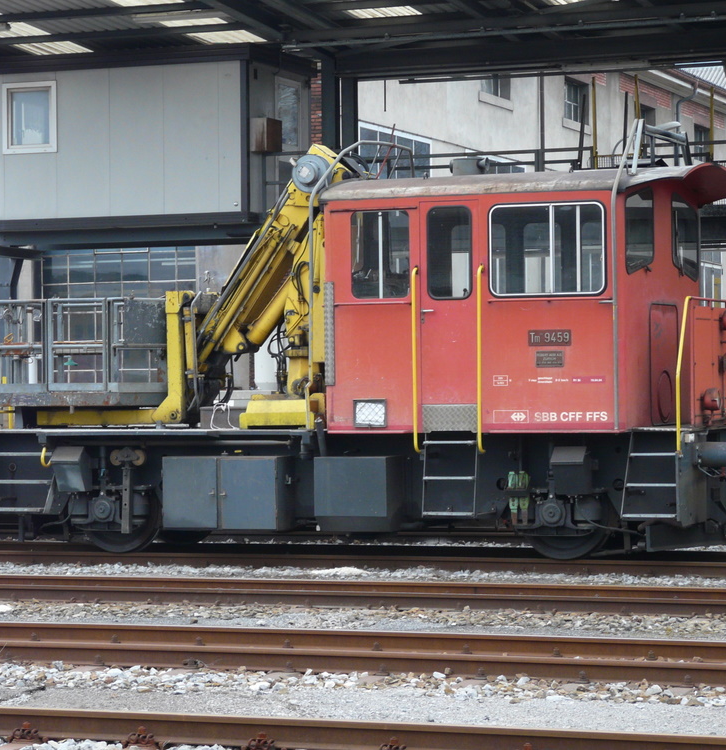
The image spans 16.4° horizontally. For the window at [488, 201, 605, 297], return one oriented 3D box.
[{"bbox_3d":[1.730,-1.178,23.559,1.145,0.873,0.058,-1,0,22],"label":"window"}]

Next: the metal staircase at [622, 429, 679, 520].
[{"bbox_3d":[2.684,0.938,23.383,0.543,0.825,0.417,-1,0,22],"label":"metal staircase"}]

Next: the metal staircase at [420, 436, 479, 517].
[{"bbox_3d":[0.842,0.970,23.949,0.543,0.776,0.242,-1,0,22],"label":"metal staircase"}]

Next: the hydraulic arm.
[{"bbox_3d":[-0.931,-1.013,26.245,1.630,2.697,0.679,-1,0,22],"label":"hydraulic arm"}]

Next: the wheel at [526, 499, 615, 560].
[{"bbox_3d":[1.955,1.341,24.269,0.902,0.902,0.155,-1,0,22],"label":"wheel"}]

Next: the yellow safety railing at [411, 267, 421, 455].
[{"bbox_3d":[0.506,-0.141,23.964,0.049,1.794,0.126,-1,0,22],"label":"yellow safety railing"}]

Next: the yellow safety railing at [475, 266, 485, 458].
[{"bbox_3d":[1.110,-0.149,23.724,0.049,1.794,0.126,-1,0,22],"label":"yellow safety railing"}]

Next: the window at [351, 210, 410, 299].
[{"bbox_3d":[0.170,-1.156,24.179,0.611,0.844,0.058,-1,0,22],"label":"window"}]

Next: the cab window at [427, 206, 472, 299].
[{"bbox_3d":[0.826,-1.161,23.918,0.456,0.883,0.058,-1,0,22],"label":"cab window"}]

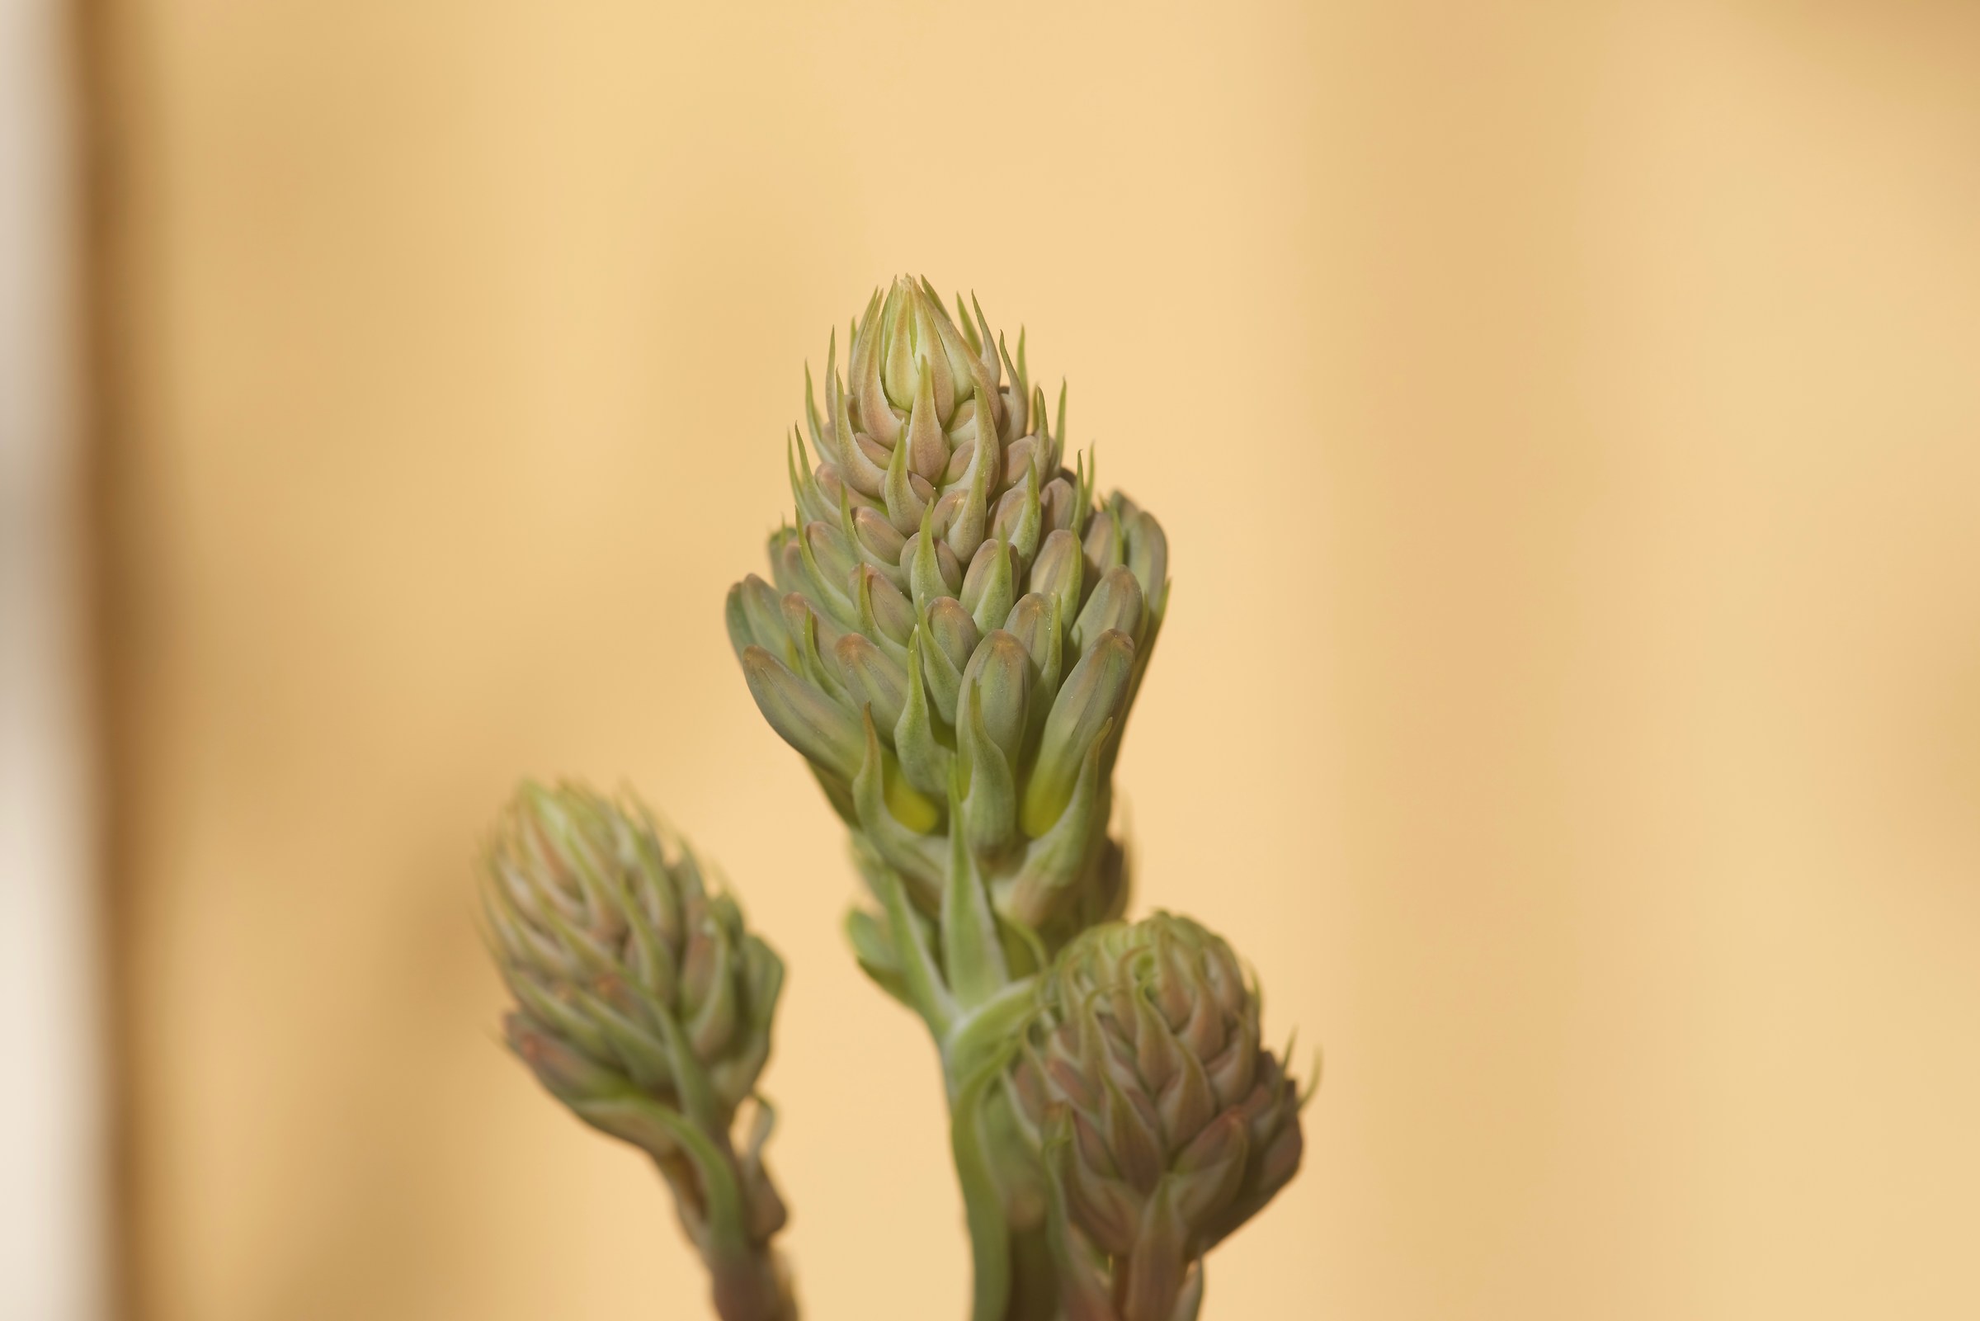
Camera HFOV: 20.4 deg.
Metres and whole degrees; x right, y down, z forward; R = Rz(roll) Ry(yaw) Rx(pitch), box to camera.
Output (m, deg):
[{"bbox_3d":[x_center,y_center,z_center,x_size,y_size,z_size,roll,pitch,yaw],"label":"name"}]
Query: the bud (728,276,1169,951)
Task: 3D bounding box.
[{"bbox_3d":[-0.003,-0.004,0.480,0.038,0.061,0.038,-7,15,0],"label":"bud"}]

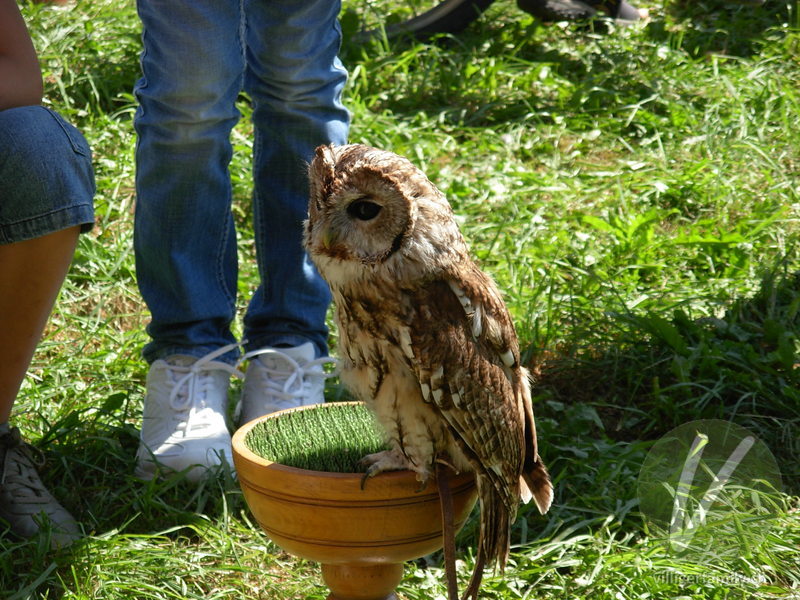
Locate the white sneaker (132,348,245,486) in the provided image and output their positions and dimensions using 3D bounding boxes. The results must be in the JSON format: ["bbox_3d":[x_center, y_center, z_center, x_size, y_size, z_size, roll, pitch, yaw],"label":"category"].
[{"bbox_3d":[-0.192,0.087,4.103,0.094,0.097,0.245,0,17,1],"label":"white sneaker"}]

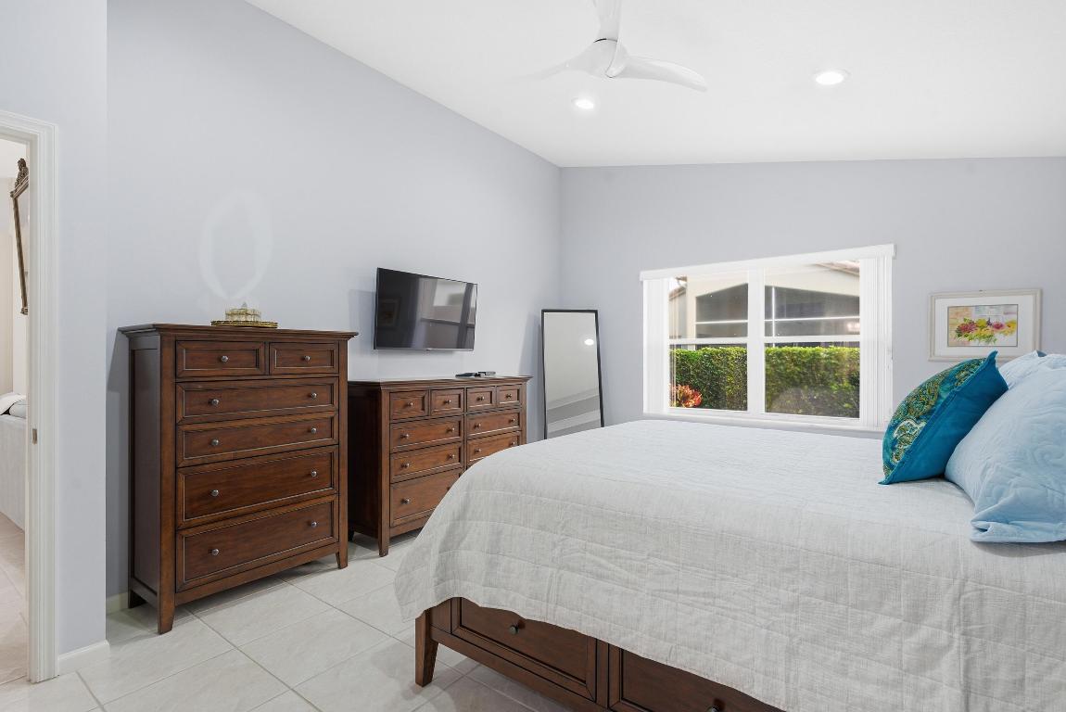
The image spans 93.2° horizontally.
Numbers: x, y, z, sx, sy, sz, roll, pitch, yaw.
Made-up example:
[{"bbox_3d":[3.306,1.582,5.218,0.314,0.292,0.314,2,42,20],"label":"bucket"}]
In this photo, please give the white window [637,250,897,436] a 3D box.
[{"bbox_3d":[1.829,-0.123,4.238,1.955,1.350,0.120,0,0,38],"label":"white window"}]

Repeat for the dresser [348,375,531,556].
[{"bbox_3d":[-0.650,0.714,3.843,0.465,1.087,1.515,0,0,39],"label":"dresser"}]

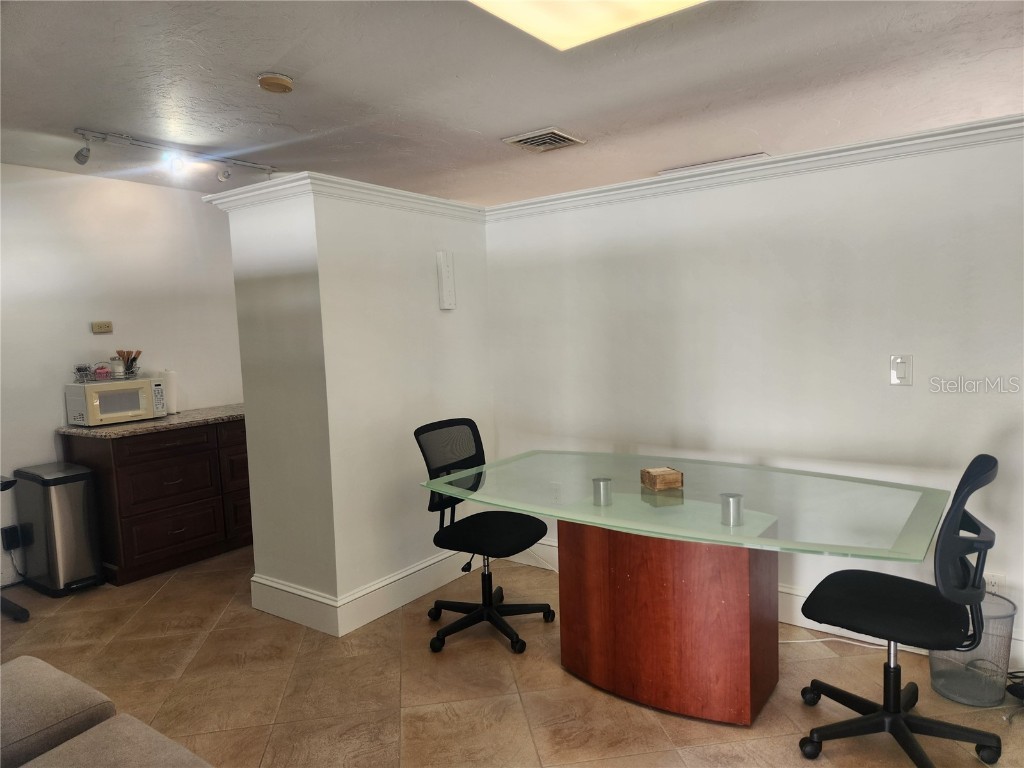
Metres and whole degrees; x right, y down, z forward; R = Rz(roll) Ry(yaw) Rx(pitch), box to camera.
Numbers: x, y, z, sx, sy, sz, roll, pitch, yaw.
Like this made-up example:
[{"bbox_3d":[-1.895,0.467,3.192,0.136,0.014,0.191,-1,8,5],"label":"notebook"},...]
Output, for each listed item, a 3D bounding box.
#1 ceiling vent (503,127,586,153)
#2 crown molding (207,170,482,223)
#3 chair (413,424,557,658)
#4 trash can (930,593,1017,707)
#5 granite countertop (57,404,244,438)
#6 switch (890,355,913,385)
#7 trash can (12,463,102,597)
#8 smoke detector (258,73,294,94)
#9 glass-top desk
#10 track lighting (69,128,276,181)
[{"bbox_3d":[0.185,-1.358,3.805,0.357,0.018,0.364,1,6,37],"label":"ceiling vent"},{"bbox_3d":[-0.815,-0.917,3.652,0.833,0.092,1.273,1,6,37],"label":"crown molding"},{"bbox_3d":[-0.138,0.659,3.122,0.595,0.973,0.588,3,7,45],"label":"chair"},{"bbox_3d":[1.674,0.964,2.495,0.280,0.339,0.280,1,6,37],"label":"trash can"},{"bbox_3d":[-2.081,0.220,4.542,0.686,0.036,1.484,1,6,37],"label":"granite countertop"},{"bbox_3d":[1.572,-0.053,2.748,0.078,0.124,0.012,1,6,37],"label":"switch"},{"bbox_3d":[-2.634,0.828,3.953,0.476,0.679,0.266,1,6,37],"label":"trash can"},{"bbox_3d":[-1.000,-1.275,2.889,0.140,0.036,0.140,-2,4,0],"label":"smoke detector"},{"bbox_3d":[0.613,0.779,2.688,1.813,0.753,1.092,1,6,37],"label":"glass-top desk"},{"bbox_3d":[-1.829,-1.215,3.823,0.126,0.161,1.204,1,6,37],"label":"track lighting"}]

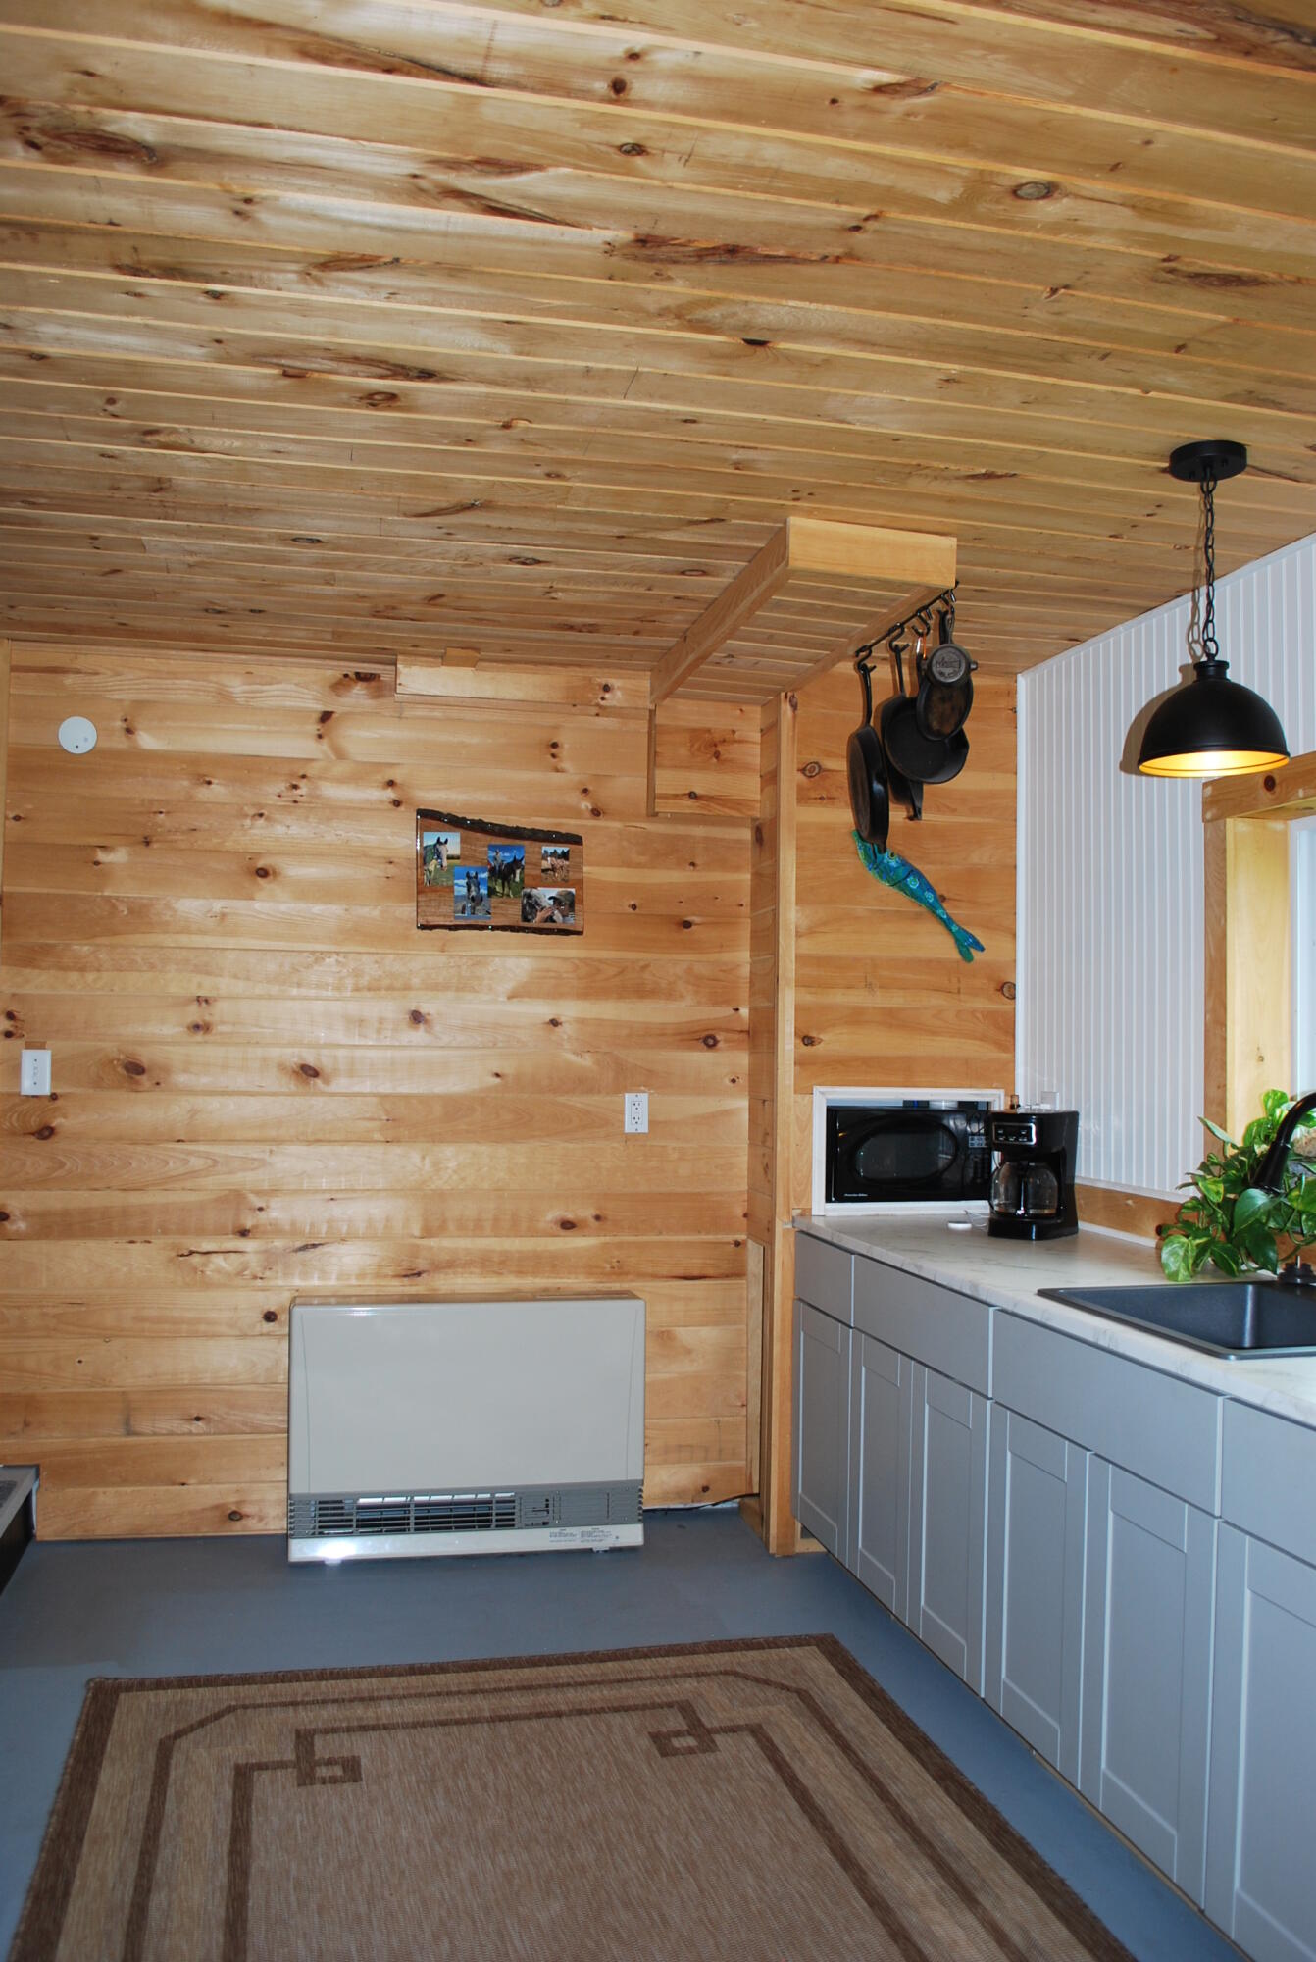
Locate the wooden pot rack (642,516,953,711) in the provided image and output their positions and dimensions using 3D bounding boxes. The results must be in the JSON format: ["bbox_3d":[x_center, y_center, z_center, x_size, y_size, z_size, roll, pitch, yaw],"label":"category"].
[{"bbox_3d":[0.327,-0.919,3.895,0.405,0.108,1.330,1,-3,-13],"label":"wooden pot rack"}]

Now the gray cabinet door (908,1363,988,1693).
[{"bbox_3d":[0.604,1.108,3.043,0.020,0.593,0.382,1,-3,-13],"label":"gray cabinet door"}]

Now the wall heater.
[{"bbox_3d":[-0.518,1.214,4.069,0.935,0.672,0.260,1,-3,-10],"label":"wall heater"}]

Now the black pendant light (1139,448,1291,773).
[{"bbox_3d":[1.044,-0.702,2.783,0.268,0.592,0.268,1,-3,-13],"label":"black pendant light"}]

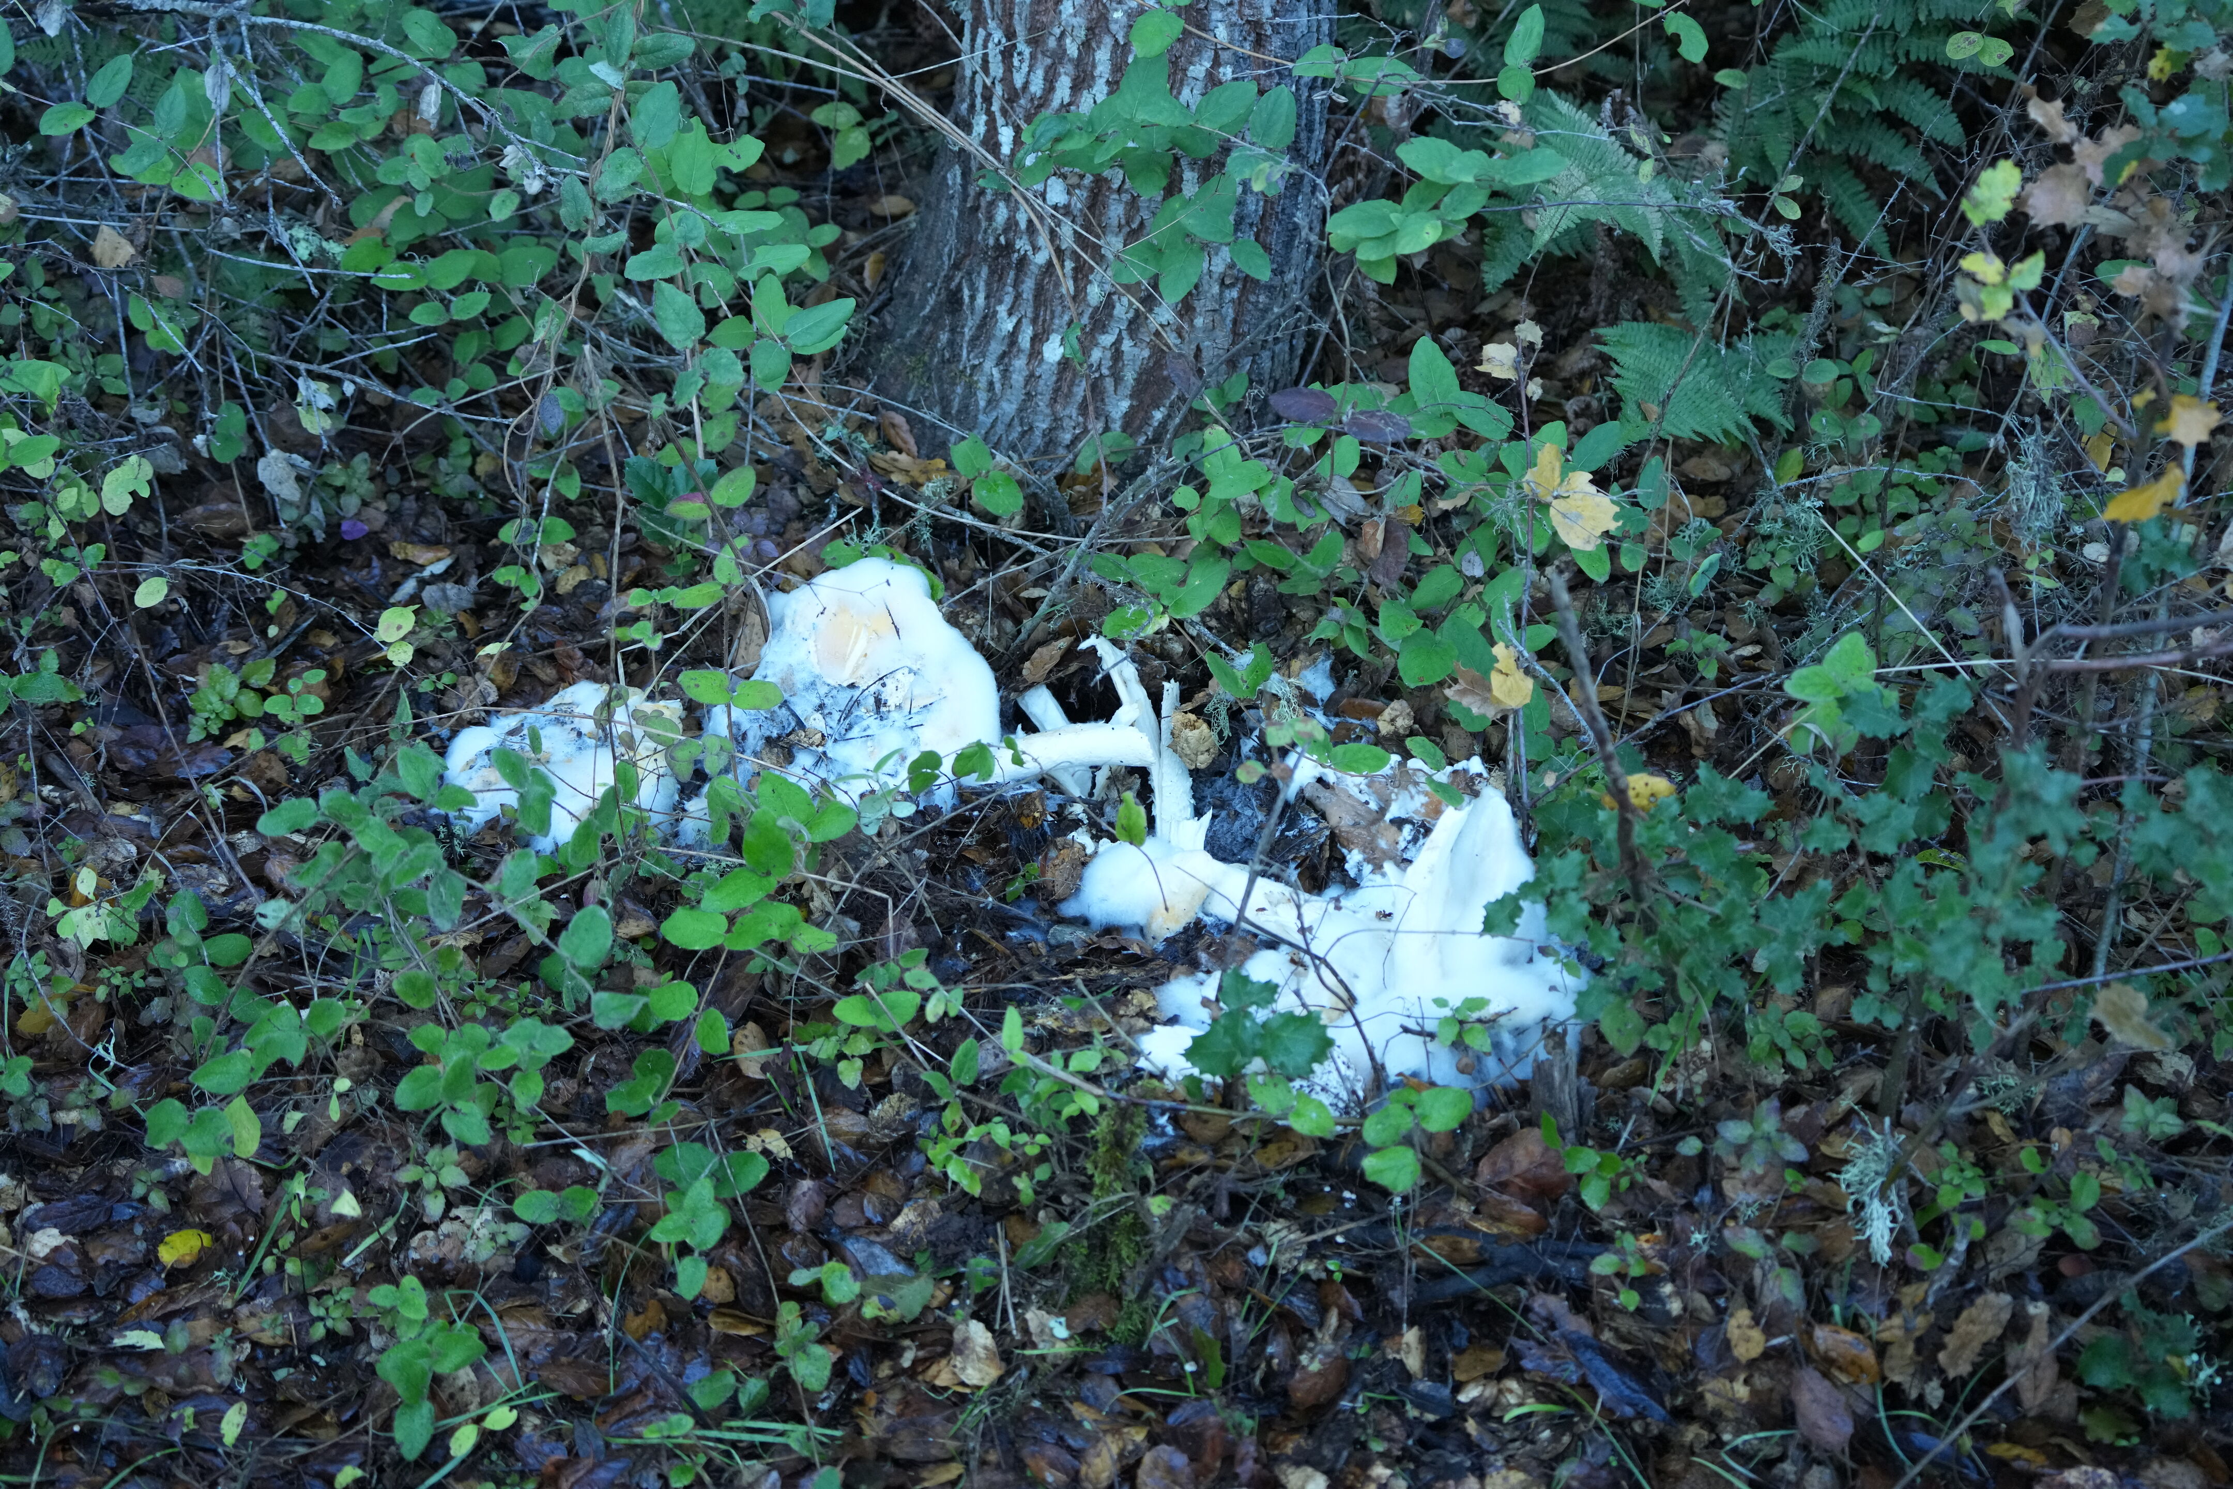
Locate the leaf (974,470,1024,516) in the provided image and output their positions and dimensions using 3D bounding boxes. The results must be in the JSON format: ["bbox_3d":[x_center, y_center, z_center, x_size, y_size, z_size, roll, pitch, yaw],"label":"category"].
[{"bbox_3d":[-0.097,-0.207,3.120,0.041,0.010,0.054,-16,51,-14],"label":"leaf"}]

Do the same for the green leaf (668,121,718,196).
[{"bbox_3d":[-0.338,-0.469,3.030,0.037,0.064,0.012,-4,-12,-1],"label":"green leaf"}]

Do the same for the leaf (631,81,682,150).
[{"bbox_3d":[-0.363,-0.498,3.000,0.040,0.061,0.012,24,-11,5],"label":"leaf"}]

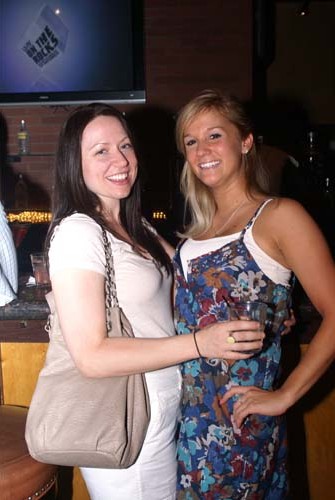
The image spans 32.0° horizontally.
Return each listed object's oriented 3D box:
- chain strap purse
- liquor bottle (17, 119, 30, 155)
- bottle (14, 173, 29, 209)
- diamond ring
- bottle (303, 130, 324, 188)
[{"bbox_3d":[-0.174,0.200,1.290,0.265,0.500,0.140,1,5,21],"label":"chain strap purse"},{"bbox_3d":[-1.168,-0.916,4.750,0.083,0.290,0.083,-2,4,-6],"label":"liquor bottle"},{"bbox_3d":[-1.185,-0.474,4.750,0.100,0.295,0.095,-2,4,-6],"label":"bottle"},{"bbox_3d":[0.135,0.189,1.228,0.020,0.020,0.022,-1,4,-3],"label":"diamond ring"},{"bbox_3d":[0.772,-0.478,3.100,0.090,0.300,0.090,0,4,17],"label":"bottle"}]

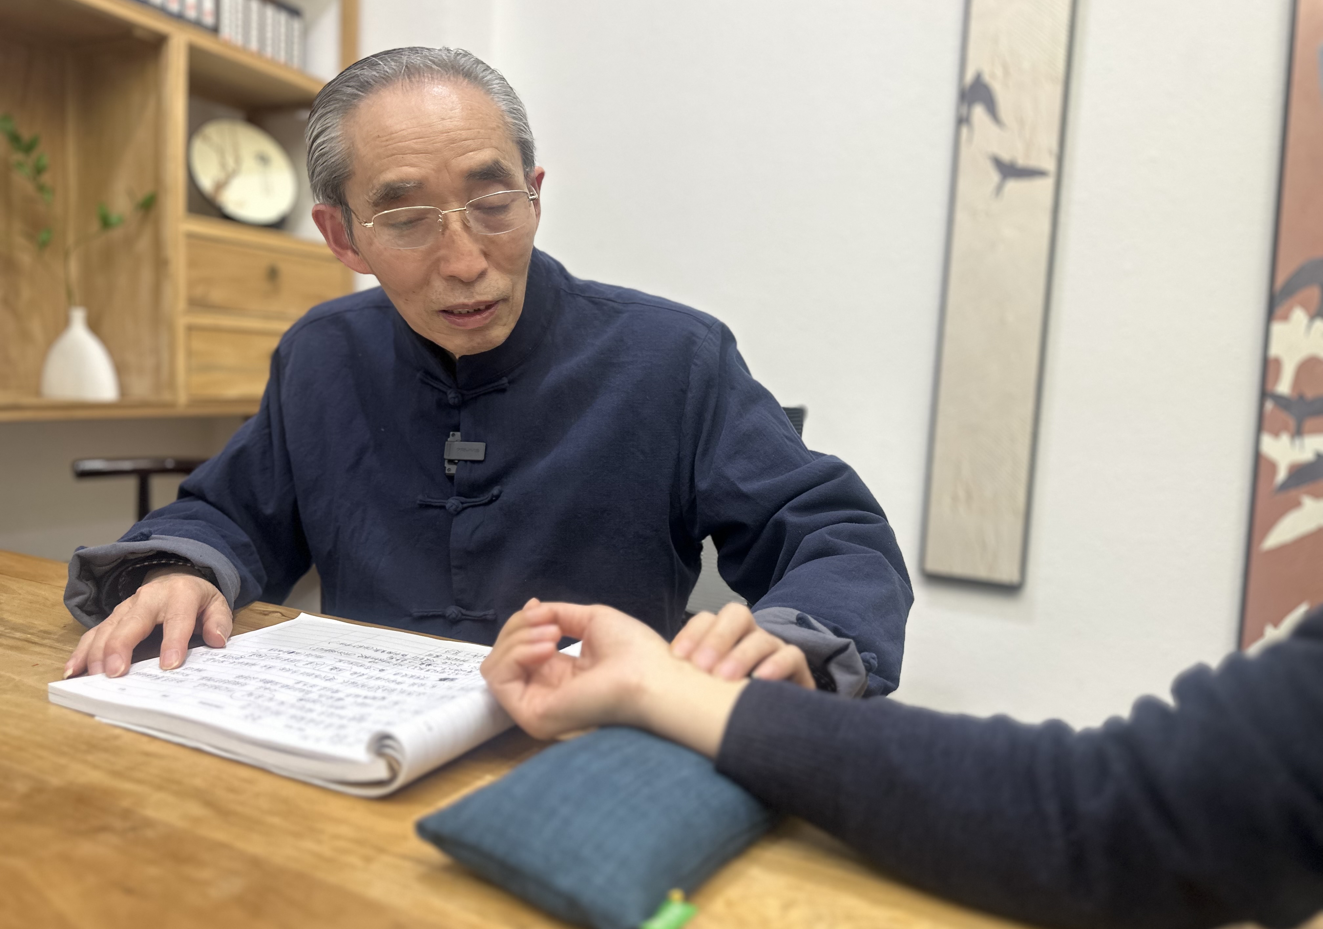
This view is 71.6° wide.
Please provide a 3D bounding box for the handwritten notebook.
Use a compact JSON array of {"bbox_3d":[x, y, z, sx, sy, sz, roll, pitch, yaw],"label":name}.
[{"bbox_3d":[-0.249,0.158,0.687,0.305,0.036,0.229,5,6,25],"label":"handwritten notebook"}]

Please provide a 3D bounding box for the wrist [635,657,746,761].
[{"bbox_3d":[0.017,0.138,0.519,0.072,0.050,0.054,7,7,34],"label":"wrist"}]

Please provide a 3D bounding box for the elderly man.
[{"bbox_3d":[-0.127,0.282,0.913,0.680,1.260,0.660,4,6,12],"label":"elderly man"}]

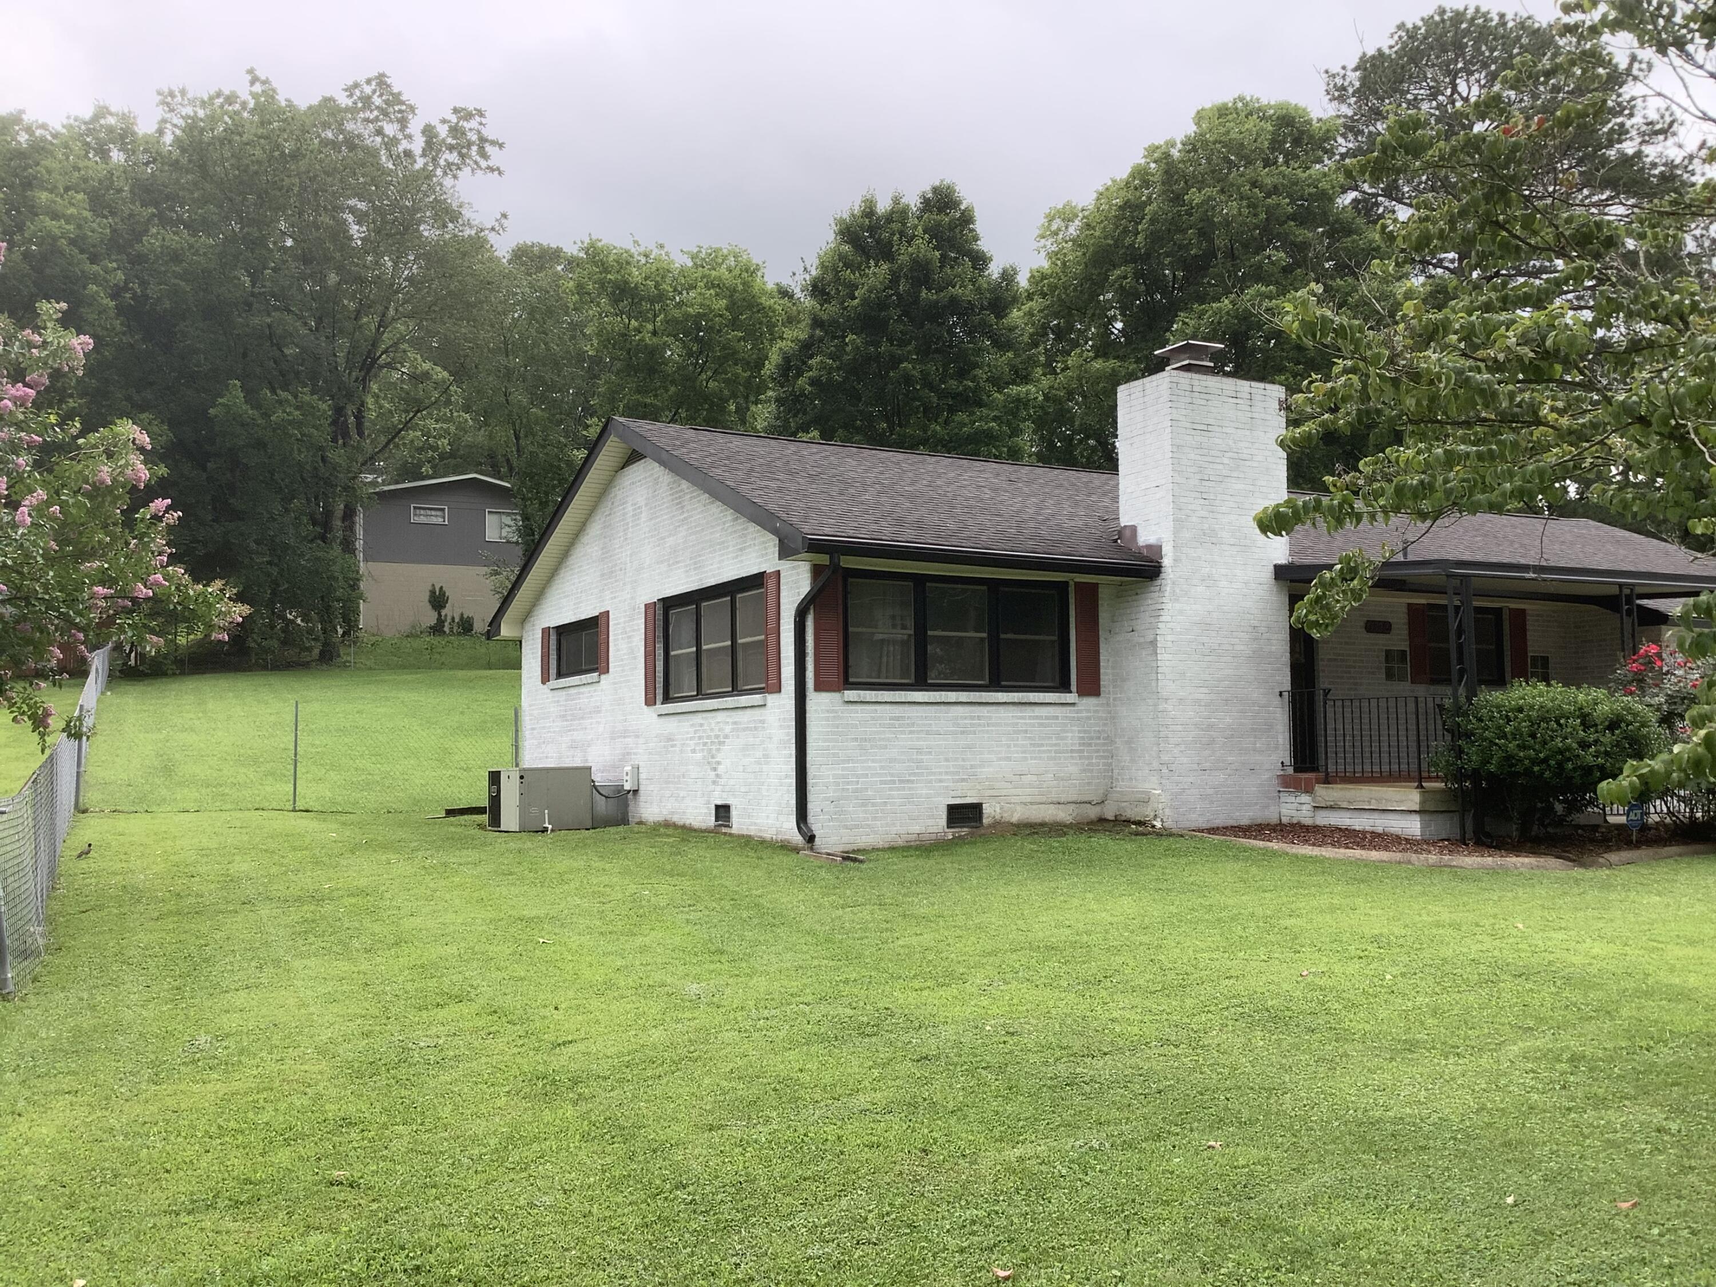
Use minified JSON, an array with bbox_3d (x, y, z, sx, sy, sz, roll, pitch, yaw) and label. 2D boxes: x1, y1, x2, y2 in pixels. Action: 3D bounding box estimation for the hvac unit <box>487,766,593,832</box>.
[{"bbox_3d":[-3.787,1.846,18.273,0.870,0.730,1.190,2,-5,-30],"label":"hvac unit"}]

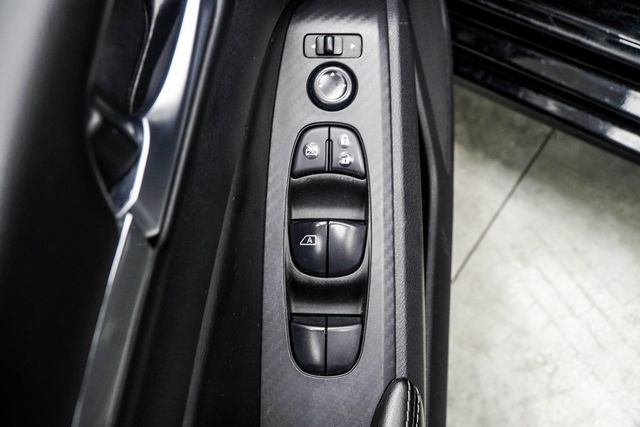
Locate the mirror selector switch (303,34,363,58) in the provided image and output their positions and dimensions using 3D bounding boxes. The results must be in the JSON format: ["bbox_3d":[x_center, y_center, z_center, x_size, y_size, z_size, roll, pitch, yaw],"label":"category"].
[{"bbox_3d":[0.008,-0.108,0.415,0.038,0.009,0.015,1,87,0],"label":"mirror selector switch"}]

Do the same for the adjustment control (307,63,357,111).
[{"bbox_3d":[0.008,-0.081,0.412,0.031,0.011,0.030,1,87,0],"label":"adjustment control"}]

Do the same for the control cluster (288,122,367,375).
[{"bbox_3d":[0.005,0.023,0.414,0.052,0.025,0.163,1,87,0],"label":"control cluster"}]

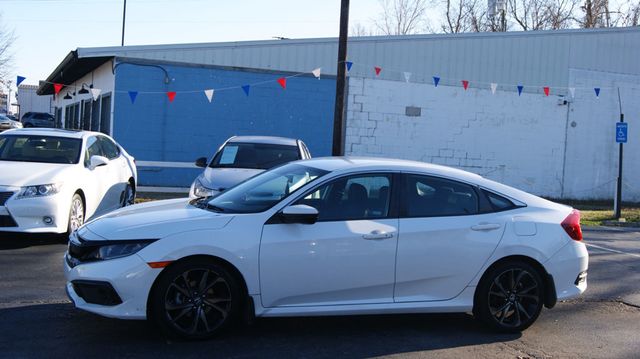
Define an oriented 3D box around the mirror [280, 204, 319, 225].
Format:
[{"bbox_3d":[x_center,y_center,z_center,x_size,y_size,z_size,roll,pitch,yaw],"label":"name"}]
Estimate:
[{"bbox_3d":[-0.153,0.272,5.934,0.200,0.145,0.240,2,3,-17],"label":"mirror"}]

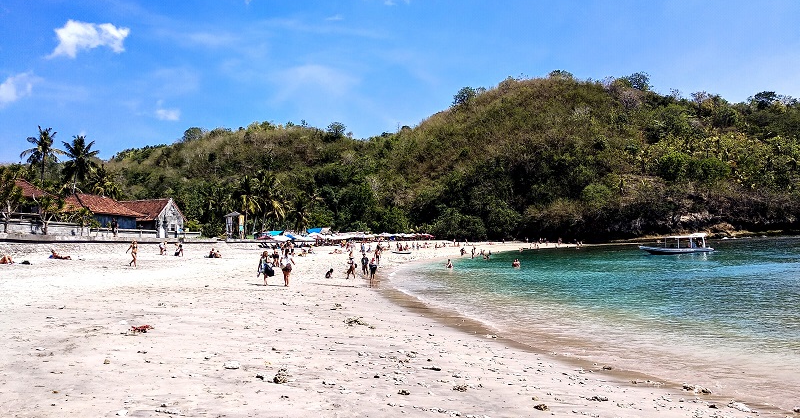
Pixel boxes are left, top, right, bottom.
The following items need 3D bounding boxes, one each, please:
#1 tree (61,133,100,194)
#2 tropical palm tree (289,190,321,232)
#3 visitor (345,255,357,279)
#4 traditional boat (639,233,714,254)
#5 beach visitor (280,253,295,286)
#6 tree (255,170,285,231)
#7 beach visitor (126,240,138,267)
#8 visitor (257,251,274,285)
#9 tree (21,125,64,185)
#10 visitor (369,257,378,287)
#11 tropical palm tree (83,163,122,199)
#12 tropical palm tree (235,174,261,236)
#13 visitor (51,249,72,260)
[{"bbox_3d":[-43.463,-3.070,82.000,5.400,13.920,5.400,0,-2,0],"label":"tree"},{"bbox_3d":[-18.147,1.128,113.000,6.000,9.600,6.000,0,-2,0],"label":"tropical palm tree"},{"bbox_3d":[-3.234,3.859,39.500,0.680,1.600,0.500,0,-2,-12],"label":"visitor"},{"bbox_3d":[41.413,5.167,90.000,11.200,3.000,2.500,0,-2,-12],"label":"traditional boat"},{"bbox_3d":[-5.126,2.723,27.500,0.600,1.650,0.420,0,-2,3],"label":"beach visitor"},{"bbox_3d":[-19.621,-0.974,90.000,5.000,9.890,5.000,0,-2,0],"label":"tree"},{"bbox_3d":[-16.261,2.715,36.500,0.550,1.650,0.550,-2,-3,45],"label":"beach visitor"},{"bbox_3d":[-6.470,2.866,28.800,0.700,1.650,0.500,0,-2,11],"label":"visitor"},{"bbox_3d":[-45.746,-3.652,77.000,5.700,14.000,5.700,0,-2,0],"label":"tree"},{"bbox_3d":[-1.808,4.128,41.000,0.520,1.570,0.380,0,-2,0],"label":"visitor"},{"bbox_3d":[-42.435,-1.288,86.000,5.500,10.450,5.500,0,-2,0],"label":"tropical palm tree"},{"bbox_3d":[-22.661,-0.592,89.000,4.600,9.330,4.600,0,-2,0],"label":"tropical palm tree"},{"bbox_3d":[-24.237,3.313,43.000,1.600,0.620,0.550,0,0,0],"label":"visitor"}]

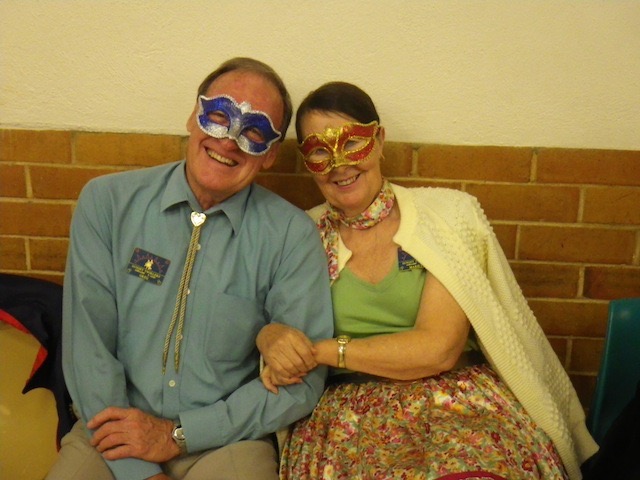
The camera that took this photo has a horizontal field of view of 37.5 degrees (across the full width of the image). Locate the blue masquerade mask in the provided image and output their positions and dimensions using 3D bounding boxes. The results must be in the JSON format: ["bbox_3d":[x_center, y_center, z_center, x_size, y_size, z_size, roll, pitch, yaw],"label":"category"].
[{"bbox_3d":[-0.134,-0.193,1.565,0.150,0.075,0.058,24,2,-7],"label":"blue masquerade mask"}]

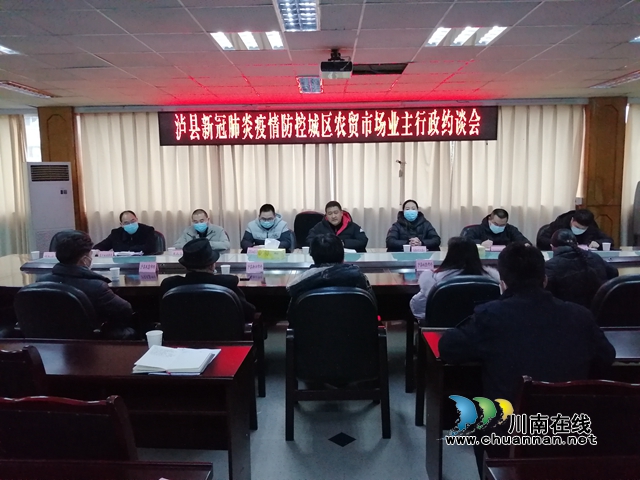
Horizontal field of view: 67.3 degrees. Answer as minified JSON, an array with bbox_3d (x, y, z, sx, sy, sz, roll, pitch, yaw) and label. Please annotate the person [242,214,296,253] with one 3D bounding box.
[{"bbox_3d":[-0.552,0.243,5.192,0.568,1.254,0.761,-1,8,1],"label":"person"}]

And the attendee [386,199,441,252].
[{"bbox_3d":[0.996,0.212,5.184,0.568,1.279,0.761,-1,8,1],"label":"attendee"}]

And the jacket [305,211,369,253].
[{"bbox_3d":[0.182,0.022,5.223,0.650,0.690,0.528,-1,8,1],"label":"jacket"}]

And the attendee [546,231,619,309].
[{"bbox_3d":[1.846,0.522,3.377,0.550,1.210,0.800,-1,8,-2],"label":"attendee"}]

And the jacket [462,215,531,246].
[{"bbox_3d":[1.899,0.072,5.334,0.700,0.680,0.500,-1,8,1],"label":"jacket"}]

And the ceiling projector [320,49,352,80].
[{"bbox_3d":[0.145,-1.624,4.401,0.289,0.233,0.264,-1,8,1],"label":"ceiling projector"}]

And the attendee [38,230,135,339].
[{"bbox_3d":[-1.462,0.529,3.217,0.589,1.228,0.812,1,8,15],"label":"attendee"}]

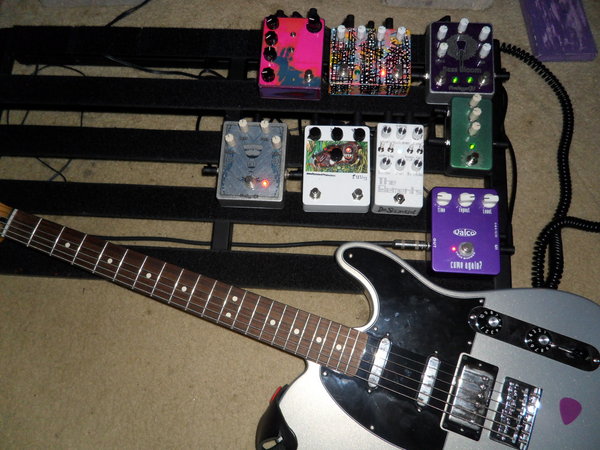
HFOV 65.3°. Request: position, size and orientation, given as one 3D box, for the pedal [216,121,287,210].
[{"bbox_3d":[-0.067,-0.090,0.678,0.095,0.050,0.121,3,77,4],"label":"pedal"}]

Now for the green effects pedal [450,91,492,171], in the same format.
[{"bbox_3d":[0.245,-0.130,0.670,0.060,0.047,0.111,4,78,4],"label":"green effects pedal"}]

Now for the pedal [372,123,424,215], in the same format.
[{"bbox_3d":[0.140,-0.081,0.664,0.068,0.050,0.123,3,78,4],"label":"pedal"}]

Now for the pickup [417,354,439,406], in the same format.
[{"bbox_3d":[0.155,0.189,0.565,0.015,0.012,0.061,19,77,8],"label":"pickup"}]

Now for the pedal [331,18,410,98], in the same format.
[{"bbox_3d":[0.105,-0.249,0.704,0.121,0.049,0.096,2,77,4],"label":"pedal"}]

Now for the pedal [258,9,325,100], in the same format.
[{"bbox_3d":[-0.011,-0.258,0.713,0.094,0.049,0.119,3,77,4],"label":"pedal"}]

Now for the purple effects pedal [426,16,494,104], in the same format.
[{"bbox_3d":[0.239,-0.246,0.694,0.094,0.051,0.119,3,78,4],"label":"purple effects pedal"}]

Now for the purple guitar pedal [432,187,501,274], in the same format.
[{"bbox_3d":[0.224,0.009,0.639,0.093,0.048,0.119,3,78,4],"label":"purple guitar pedal"}]

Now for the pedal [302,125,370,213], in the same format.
[{"bbox_3d":[0.053,-0.082,0.670,0.095,0.048,0.120,1,77,4],"label":"pedal"}]

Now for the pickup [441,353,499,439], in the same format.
[{"bbox_3d":[0.204,0.205,0.557,0.045,0.016,0.089,19,77,8],"label":"pickup"}]

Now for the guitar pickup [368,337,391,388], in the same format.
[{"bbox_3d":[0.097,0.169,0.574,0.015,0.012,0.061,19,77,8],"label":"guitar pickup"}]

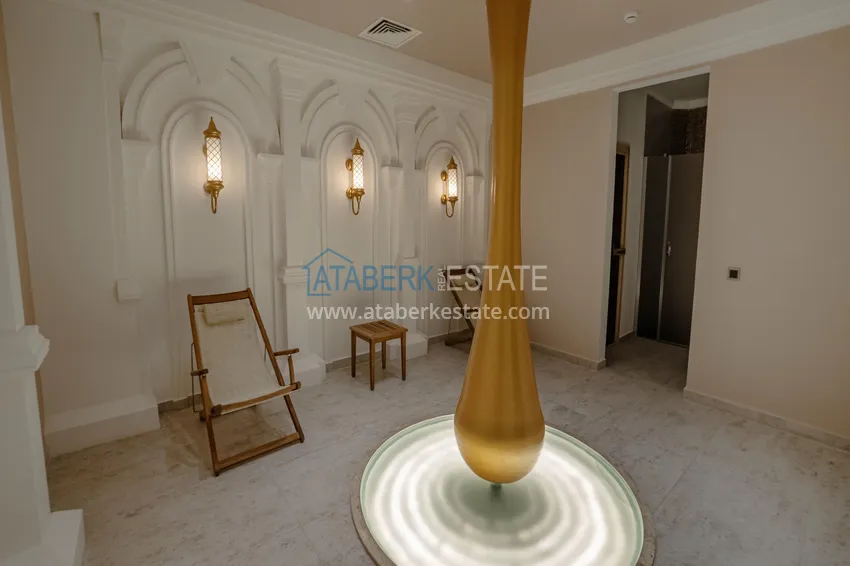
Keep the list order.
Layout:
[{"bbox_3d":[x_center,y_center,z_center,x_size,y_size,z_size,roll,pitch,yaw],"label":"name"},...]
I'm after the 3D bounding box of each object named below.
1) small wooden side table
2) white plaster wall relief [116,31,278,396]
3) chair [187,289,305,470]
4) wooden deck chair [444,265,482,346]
[{"bbox_3d":[-0.430,0.662,3.299,0.391,0.480,0.391,-6,10,-39],"label":"small wooden side table"},{"bbox_3d":[-1.597,-0.384,2.682,0.971,2.567,0.133,-5,9,-37],"label":"white plaster wall relief"},{"bbox_3d":[-1.253,0.552,2.415,0.525,0.918,0.958,-6,10,-39],"label":"chair"},{"bbox_3d":[0.680,0.335,4.120,0.570,0.920,0.950,-6,11,-36],"label":"wooden deck chair"}]

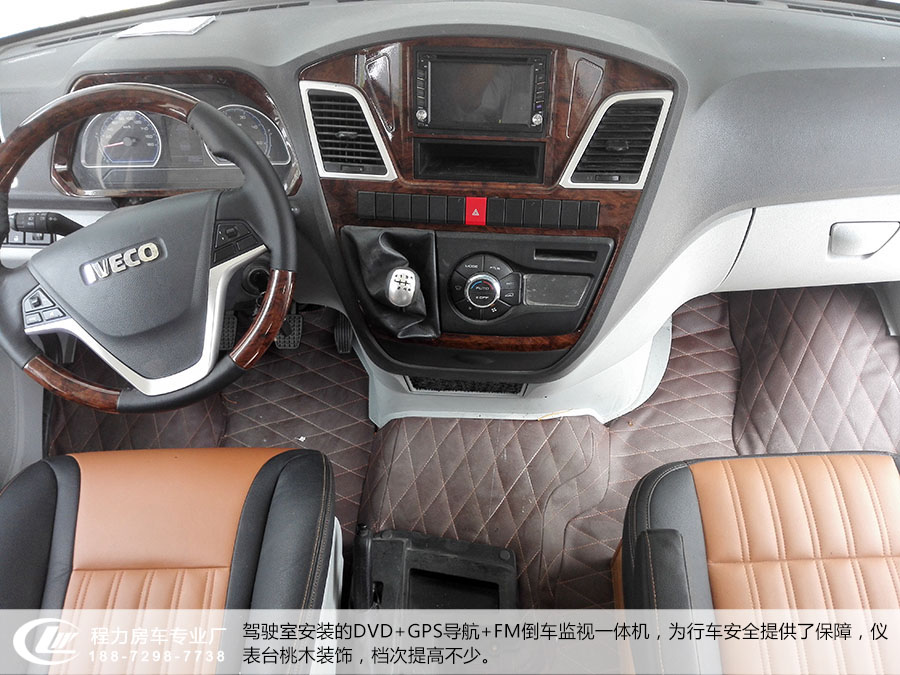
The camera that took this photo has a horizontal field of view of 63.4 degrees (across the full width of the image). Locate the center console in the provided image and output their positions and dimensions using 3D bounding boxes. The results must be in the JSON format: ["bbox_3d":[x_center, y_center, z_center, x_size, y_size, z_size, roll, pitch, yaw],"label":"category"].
[{"bbox_3d":[0.046,-0.201,1.071,0.515,0.440,0.100,2,13,5],"label":"center console"}]

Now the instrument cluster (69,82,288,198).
[{"bbox_3d":[-0.414,-0.309,1.130,0.352,0.157,0.060,1,18,6],"label":"instrument cluster"}]

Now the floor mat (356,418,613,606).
[{"bbox_3d":[0.073,0.338,1.446,0.496,0.090,0.440,2,49,4],"label":"floor mat"}]

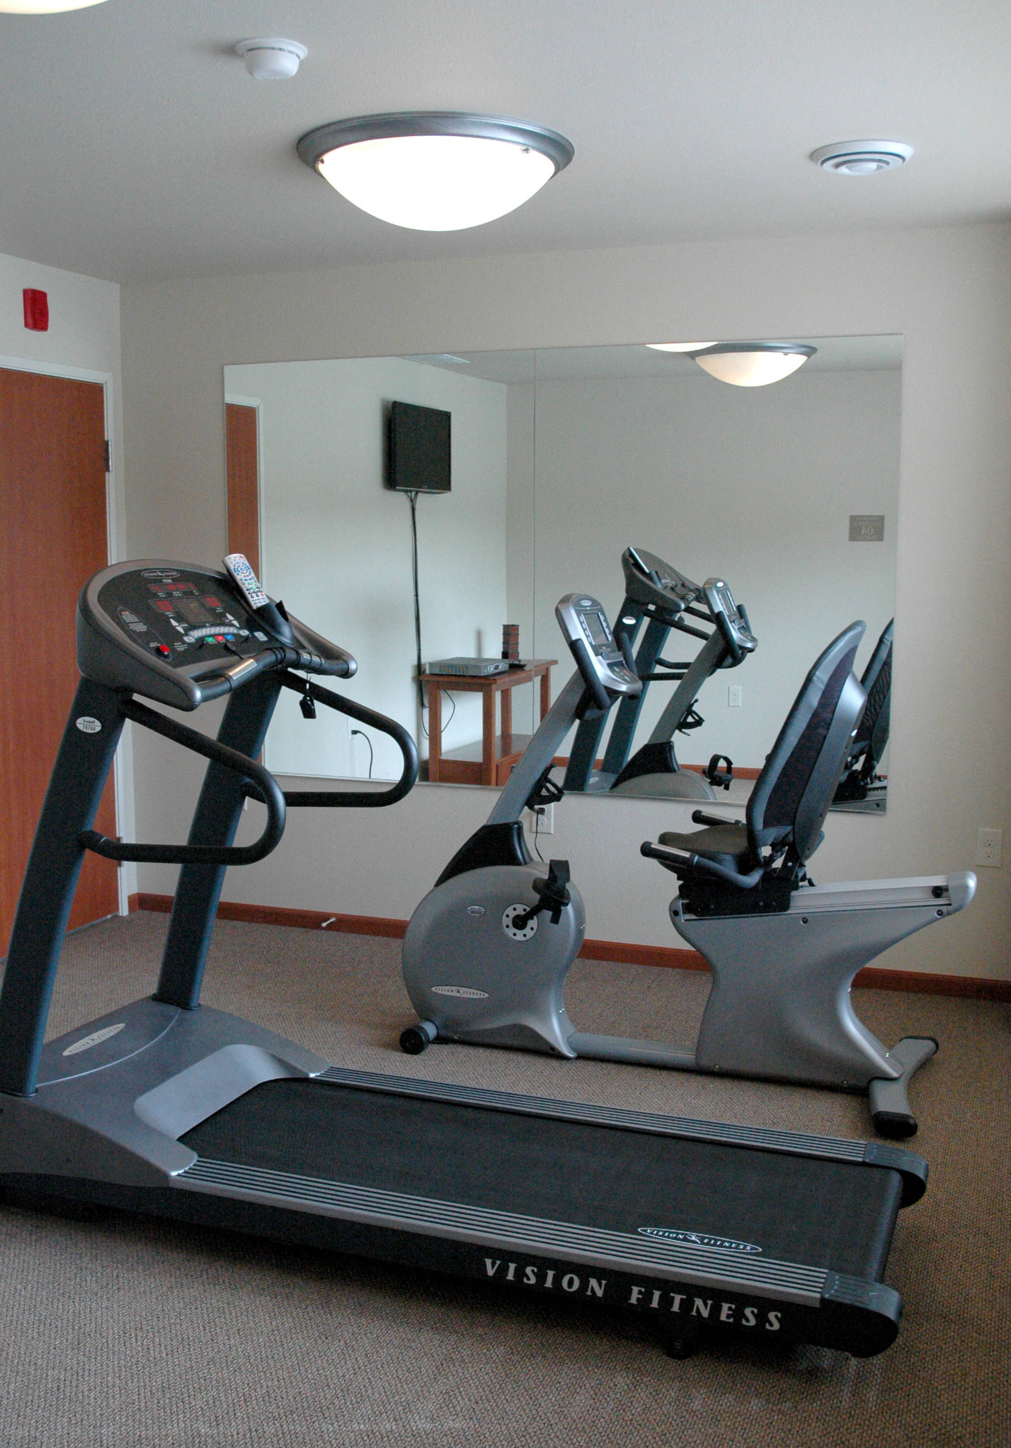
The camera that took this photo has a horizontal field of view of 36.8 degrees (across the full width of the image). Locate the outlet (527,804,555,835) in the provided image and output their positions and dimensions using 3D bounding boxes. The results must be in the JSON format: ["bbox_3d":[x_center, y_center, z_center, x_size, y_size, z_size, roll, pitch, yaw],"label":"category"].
[{"bbox_3d":[0.131,0.328,5.366,0.073,0.118,0.009,3,8,21],"label":"outlet"}]

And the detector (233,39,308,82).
[{"bbox_3d":[-0.455,-1.289,2.957,0.139,0.054,0.139,0,7,0],"label":"detector"}]

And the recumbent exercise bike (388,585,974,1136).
[{"bbox_3d":[0.465,0.308,4.212,1.620,1.320,0.620,3,8,21],"label":"recumbent exercise bike"}]

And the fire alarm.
[{"bbox_3d":[-1.623,-1.431,5.267,0.050,0.135,0.082,3,8,21],"label":"fire alarm"}]

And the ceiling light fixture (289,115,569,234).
[{"bbox_3d":[-0.169,-1.313,3.718,0.672,0.194,0.672,0,7,0],"label":"ceiling light fixture"}]

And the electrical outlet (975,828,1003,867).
[{"bbox_3d":[1.538,0.397,4.825,0.073,0.118,0.009,3,8,21],"label":"electrical outlet"}]

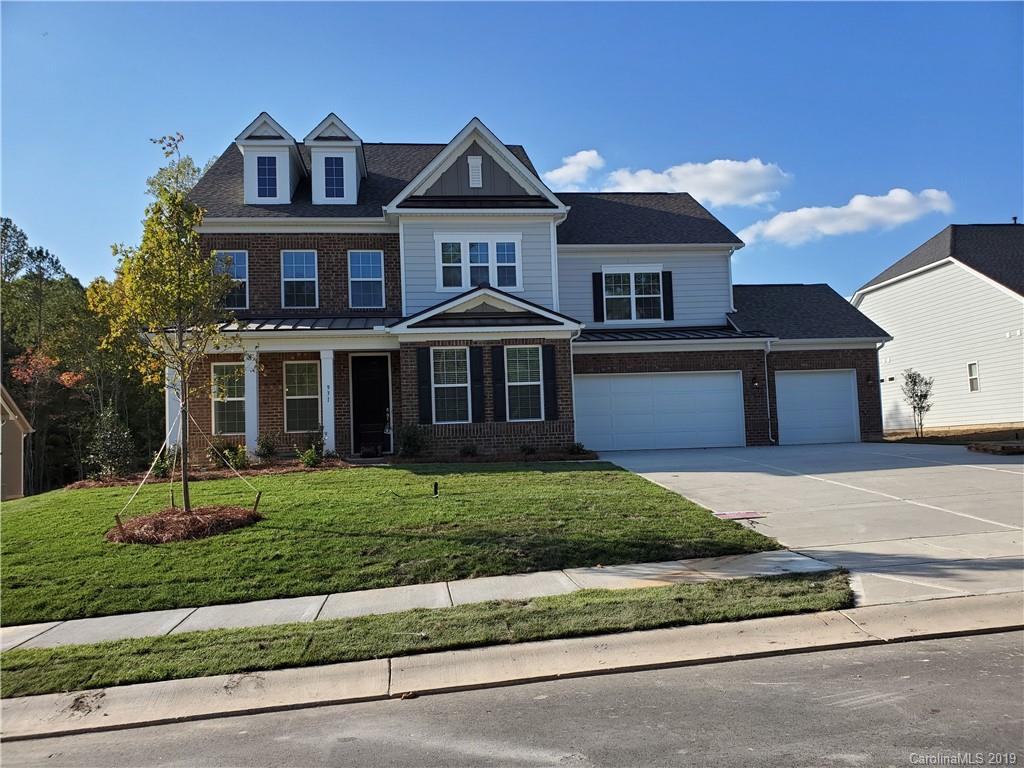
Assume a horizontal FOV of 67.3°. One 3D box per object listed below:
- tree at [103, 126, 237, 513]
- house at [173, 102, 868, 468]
[{"bbox_3d":[-5.467,-1.017,12.276,2.300,6.060,2.300,-2,-3,-7],"label":"tree"},{"bbox_3d":[0.574,-3.183,26.145,19.950,10.850,15.300,-2,-3,-7],"label":"house"}]

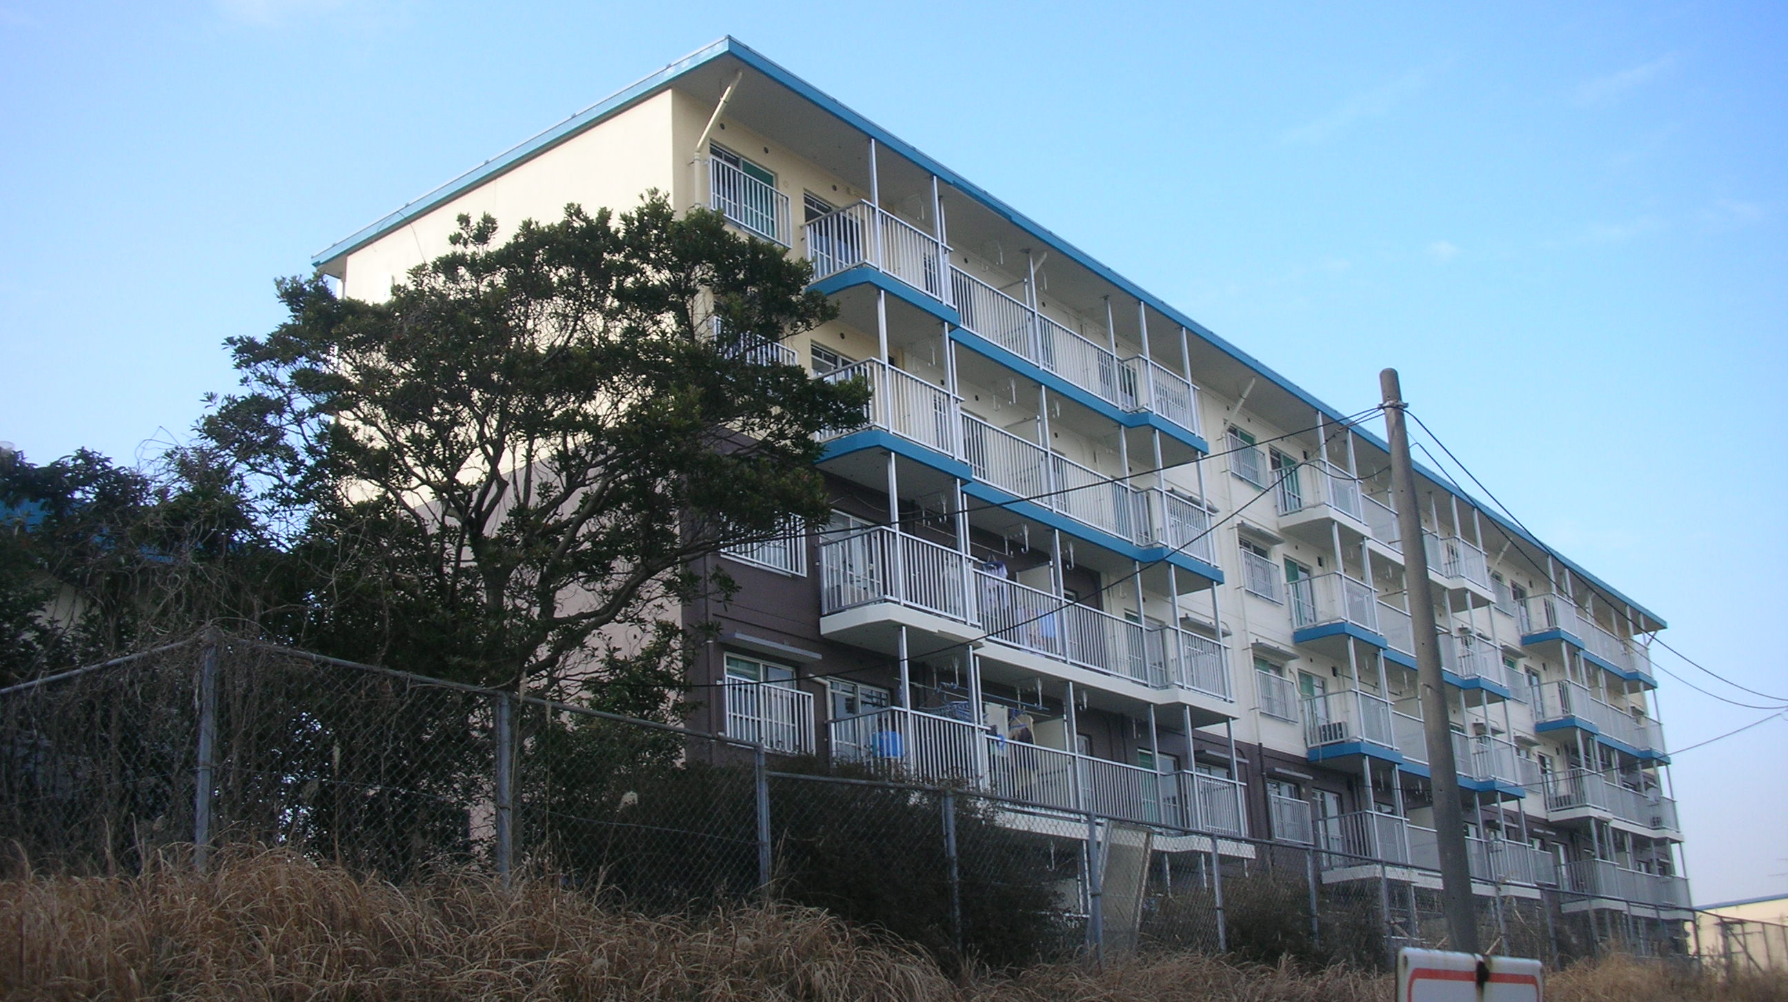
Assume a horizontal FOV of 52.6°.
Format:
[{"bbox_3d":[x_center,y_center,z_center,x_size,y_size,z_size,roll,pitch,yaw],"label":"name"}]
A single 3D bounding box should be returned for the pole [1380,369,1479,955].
[{"bbox_3d":[4.281,1.902,14.234,0.230,6.300,0.230,-7,-18,16],"label":"pole"}]

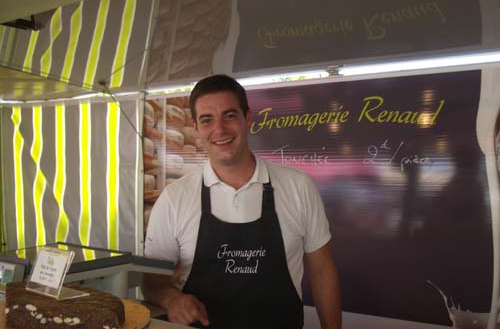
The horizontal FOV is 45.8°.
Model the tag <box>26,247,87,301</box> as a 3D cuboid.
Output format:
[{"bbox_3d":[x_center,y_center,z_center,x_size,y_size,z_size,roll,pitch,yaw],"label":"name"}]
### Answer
[{"bbox_3d":[-0.439,0.242,1.350,0.144,0.097,0.077,0,0,43],"label":"tag"}]

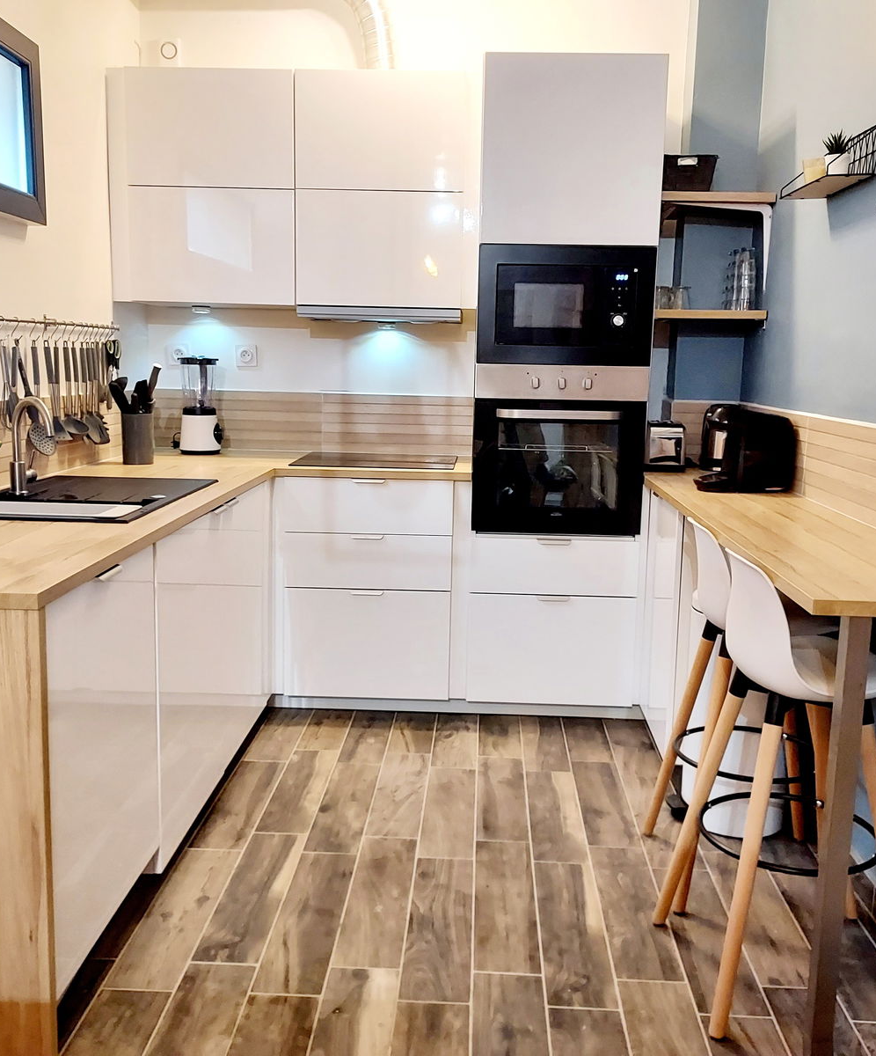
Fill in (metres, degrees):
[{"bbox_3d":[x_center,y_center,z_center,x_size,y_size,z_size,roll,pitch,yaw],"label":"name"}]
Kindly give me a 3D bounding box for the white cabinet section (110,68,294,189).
[{"bbox_3d":[-0.810,-1.437,3.630,0.630,0.400,0.380,2,9,2],"label":"white cabinet section"}]

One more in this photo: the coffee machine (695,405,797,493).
[{"bbox_3d":[0.945,-0.249,3.021,0.300,0.260,0.165,-1,10,-13],"label":"coffee machine"}]

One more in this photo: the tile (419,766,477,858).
[{"bbox_3d":[0.035,0.833,2.874,0.151,0.010,0.587,2,10,3],"label":"tile"}]

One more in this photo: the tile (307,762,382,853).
[{"bbox_3d":[-0.268,0.818,2.868,0.150,0.010,0.588,2,9,3],"label":"tile"}]

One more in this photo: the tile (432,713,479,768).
[{"bbox_3d":[0.064,0.739,3.412,0.149,0.018,0.537,2,9,3],"label":"tile"}]

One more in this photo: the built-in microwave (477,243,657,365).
[{"bbox_3d":[0.439,-0.784,3.493,0.594,0.393,0.398,1,10,1],"label":"built-in microwave"}]

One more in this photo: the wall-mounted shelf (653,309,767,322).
[{"bbox_3d":[0.949,-0.763,3.524,0.400,0.029,0.310,2,9,2],"label":"wall-mounted shelf"}]

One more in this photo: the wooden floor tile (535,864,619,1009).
[{"bbox_3d":[0.311,0.932,2.263,0.149,0.018,0.587,2,9,3],"label":"wooden floor tile"}]

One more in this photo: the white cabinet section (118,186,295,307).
[{"bbox_3d":[-0.817,-1.041,3.692,0.625,0.400,0.380,2,9,2],"label":"white cabinet section"}]

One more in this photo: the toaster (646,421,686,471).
[{"bbox_3d":[0.827,-0.311,3.628,0.140,0.178,0.255,2,9,2],"label":"toaster"}]

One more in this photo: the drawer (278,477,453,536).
[{"bbox_3d":[-0.236,-0.109,3.633,0.597,0.200,0.440,1,9,2],"label":"drawer"}]

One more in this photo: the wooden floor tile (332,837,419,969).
[{"bbox_3d":[-0.142,0.909,2.400,0.151,0.010,0.587,2,10,3],"label":"wooden floor tile"}]

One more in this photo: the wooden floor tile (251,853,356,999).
[{"bbox_3d":[-0.296,0.916,2.286,0.149,0.018,0.587,2,9,3],"label":"wooden floor tile"}]

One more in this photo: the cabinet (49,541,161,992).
[{"bbox_3d":[-0.925,0.422,1.927,0.560,0.745,0.600,1,9,2],"label":"cabinet"}]

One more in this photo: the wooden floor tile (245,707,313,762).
[{"bbox_3d":[-0.551,0.726,3.438,0.151,0.010,0.504,2,10,3],"label":"wooden floor tile"}]

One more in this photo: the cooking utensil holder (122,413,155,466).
[{"bbox_3d":[-1.061,-0.319,3.455,0.105,0.180,0.105,2,9,2],"label":"cooking utensil holder"}]

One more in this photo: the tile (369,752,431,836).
[{"bbox_3d":[-0.113,0.812,2.982,0.151,0.010,0.587,2,10,3],"label":"tile"}]

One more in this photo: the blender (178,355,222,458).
[{"bbox_3d":[-0.923,-0.475,3.795,0.160,0.372,0.155,1,9,-1],"label":"blender"}]

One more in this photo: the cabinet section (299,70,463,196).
[{"bbox_3d":[-0.193,-1.419,3.608,0.605,0.400,0.380,2,9,2],"label":"cabinet section"}]

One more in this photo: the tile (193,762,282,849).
[{"bbox_3d":[-0.577,0.810,2.881,0.148,0.010,0.606,2,9,2],"label":"tile"}]

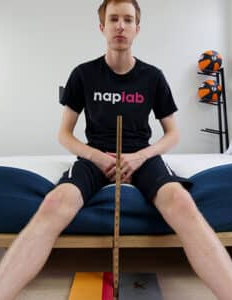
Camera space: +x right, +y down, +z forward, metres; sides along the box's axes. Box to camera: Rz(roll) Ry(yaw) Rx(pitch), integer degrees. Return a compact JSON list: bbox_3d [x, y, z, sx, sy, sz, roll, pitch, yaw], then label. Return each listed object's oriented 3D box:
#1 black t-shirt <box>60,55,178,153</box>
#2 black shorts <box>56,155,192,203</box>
[{"bbox_3d":[0.025,-0.185,1.230,0.500,0.480,0.270,-1,0,0],"label":"black t-shirt"},{"bbox_3d":[0.030,0.080,1.140,0.490,0.210,0.420,-1,0,0],"label":"black shorts"}]

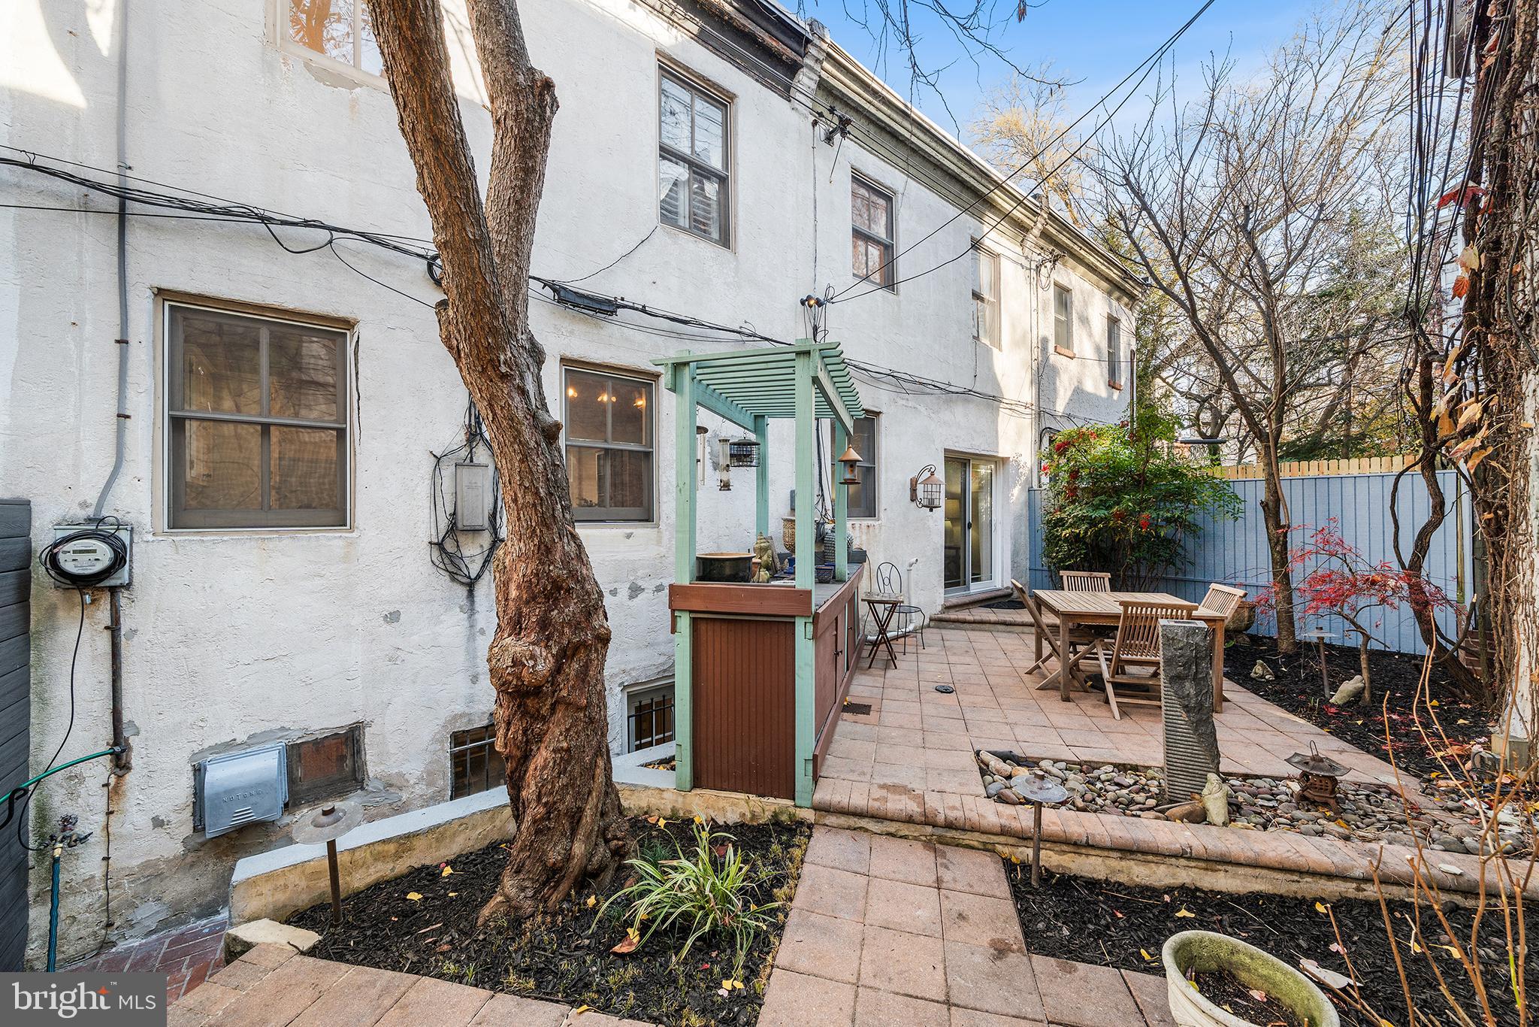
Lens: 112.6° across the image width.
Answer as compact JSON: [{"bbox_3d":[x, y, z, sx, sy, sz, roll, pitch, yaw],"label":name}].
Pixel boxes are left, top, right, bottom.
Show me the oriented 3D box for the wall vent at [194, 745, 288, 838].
[{"bbox_3d":[-3.113,1.647,3.042,0.350,0.410,0.130,0,0,-38],"label":"wall vent"}]

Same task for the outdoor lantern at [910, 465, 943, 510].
[{"bbox_3d":[2.128,-0.341,6.911,0.320,0.600,0.420,0,0,-38],"label":"outdoor lantern"}]

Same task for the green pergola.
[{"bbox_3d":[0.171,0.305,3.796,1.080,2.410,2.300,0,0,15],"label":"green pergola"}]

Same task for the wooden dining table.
[{"bbox_3d":[3.202,1.207,4.789,1.200,0.740,1.260,0,0,14],"label":"wooden dining table"}]

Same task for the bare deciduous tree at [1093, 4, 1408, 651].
[{"bbox_3d":[5.300,-1.900,5.700,3.100,6.800,2.900,0,0,-37],"label":"bare deciduous tree"}]

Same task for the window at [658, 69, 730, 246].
[{"bbox_3d":[-0.751,-3.440,5.063,0.785,1.487,0.120,0,0,-37],"label":"window"}]

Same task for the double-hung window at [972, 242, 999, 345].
[{"bbox_3d":[3.469,-3.468,8.307,0.860,1.470,0.120,0,0,-38],"label":"double-hung window"}]

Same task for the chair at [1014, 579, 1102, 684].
[{"bbox_3d":[2.654,1.125,4.783,0.630,0.910,0.480,0,0,14],"label":"chair"}]

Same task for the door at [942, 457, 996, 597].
[{"bbox_3d":[3.188,0.211,8.118,1.780,2.060,0.120,0,0,-38],"label":"door"}]

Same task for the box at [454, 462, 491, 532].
[{"bbox_3d":[-2.208,-0.113,3.804,0.210,0.485,0.100,0,0,-37],"label":"box"}]

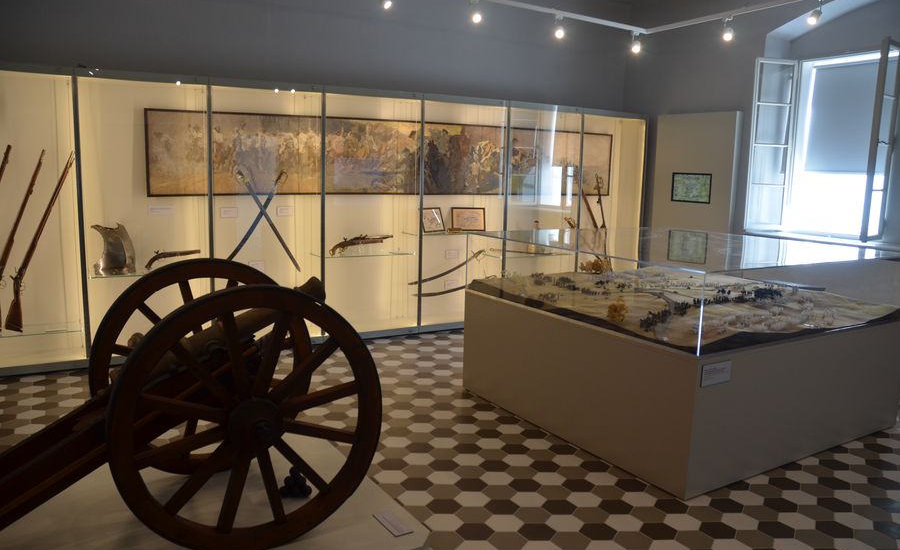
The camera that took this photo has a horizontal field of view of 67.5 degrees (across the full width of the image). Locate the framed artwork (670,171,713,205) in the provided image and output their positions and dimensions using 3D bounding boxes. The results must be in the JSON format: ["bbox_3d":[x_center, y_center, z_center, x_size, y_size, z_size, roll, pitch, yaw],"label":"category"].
[{"bbox_3d":[2.759,-0.997,7.698,0.025,0.340,0.519,-5,10,-35],"label":"framed artwork"}]

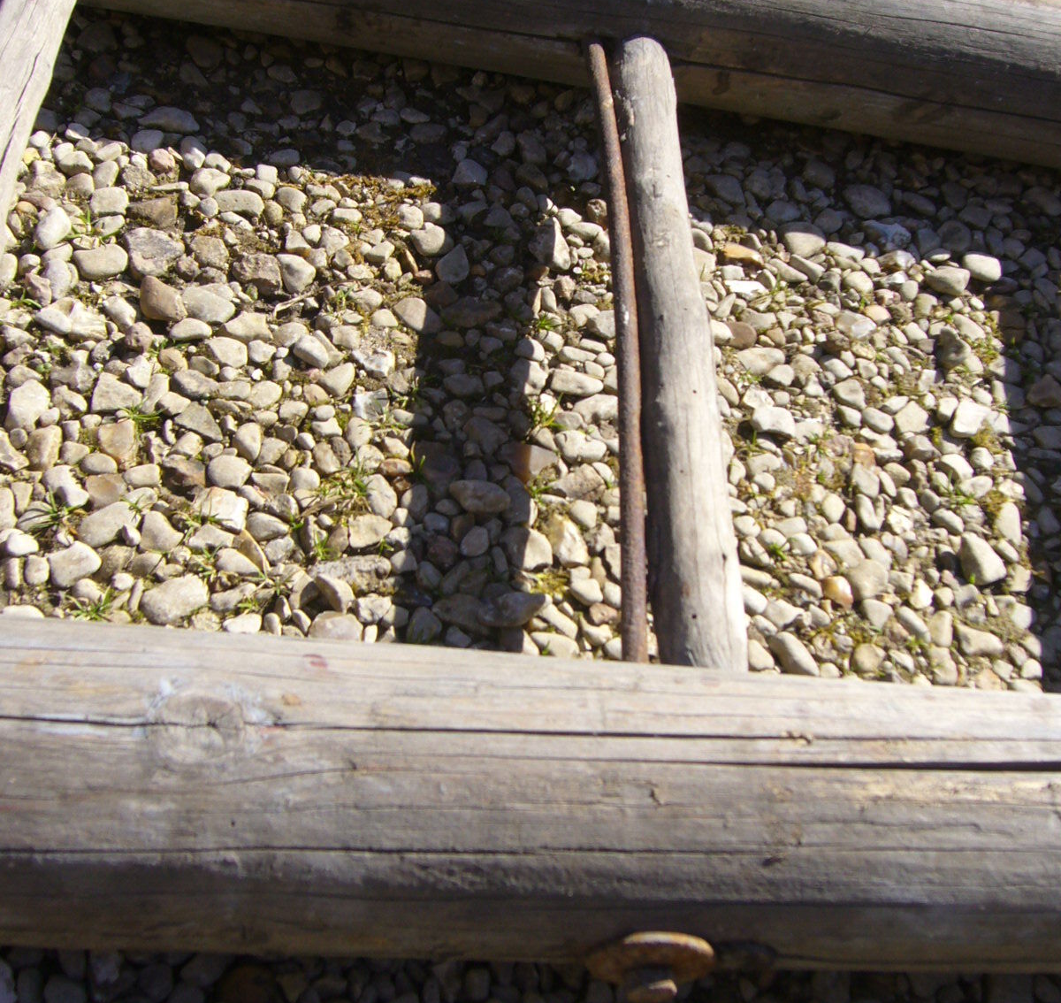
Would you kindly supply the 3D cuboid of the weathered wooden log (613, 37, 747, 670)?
[{"bbox_3d":[0.093,-0.130,0.968,0.047,0.047,0.655,8,50,-11],"label":"weathered wooden log"}]

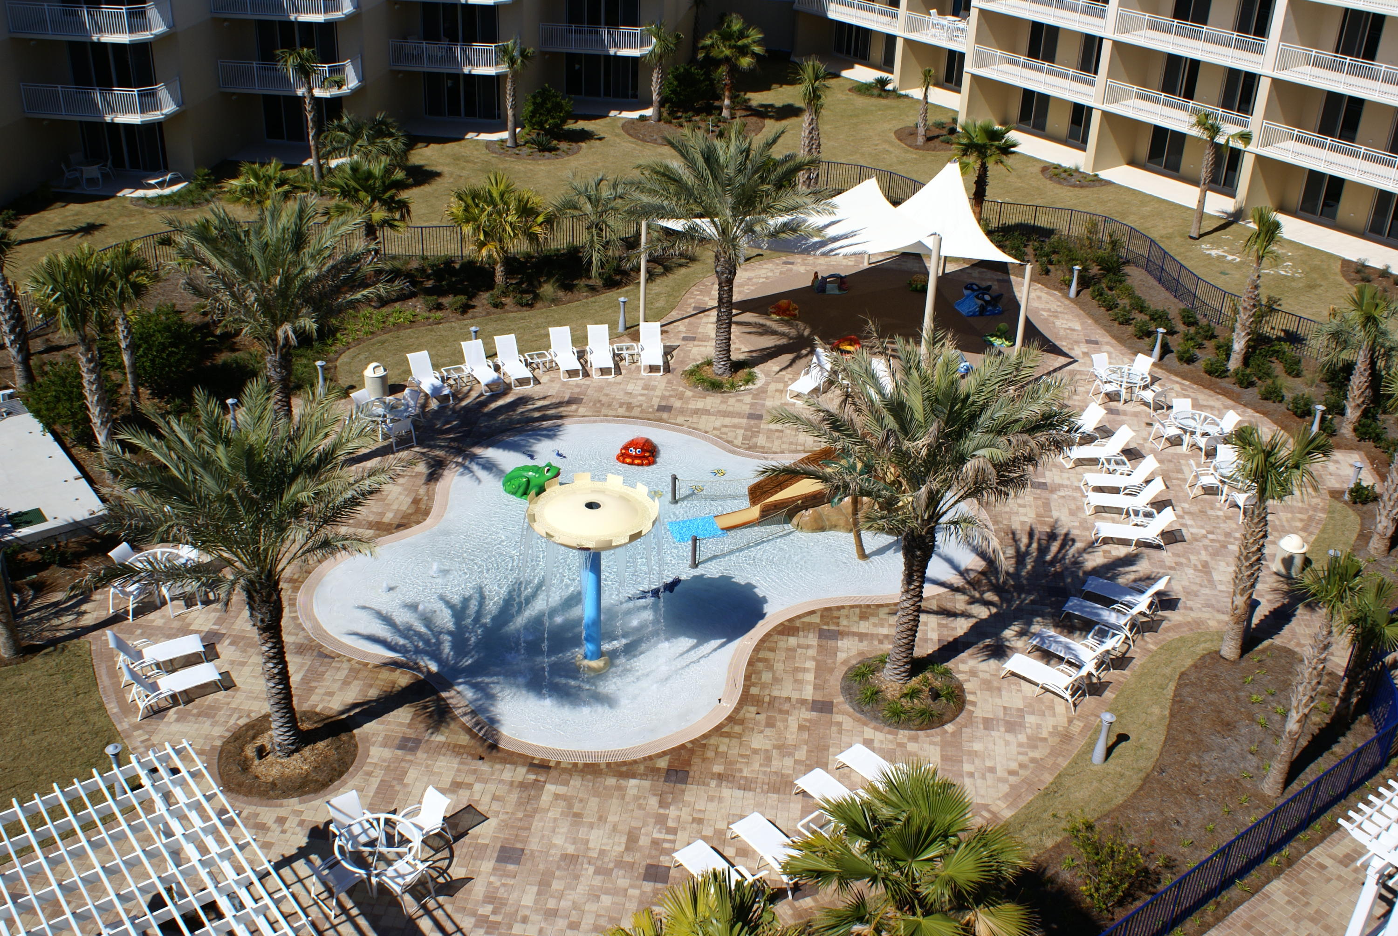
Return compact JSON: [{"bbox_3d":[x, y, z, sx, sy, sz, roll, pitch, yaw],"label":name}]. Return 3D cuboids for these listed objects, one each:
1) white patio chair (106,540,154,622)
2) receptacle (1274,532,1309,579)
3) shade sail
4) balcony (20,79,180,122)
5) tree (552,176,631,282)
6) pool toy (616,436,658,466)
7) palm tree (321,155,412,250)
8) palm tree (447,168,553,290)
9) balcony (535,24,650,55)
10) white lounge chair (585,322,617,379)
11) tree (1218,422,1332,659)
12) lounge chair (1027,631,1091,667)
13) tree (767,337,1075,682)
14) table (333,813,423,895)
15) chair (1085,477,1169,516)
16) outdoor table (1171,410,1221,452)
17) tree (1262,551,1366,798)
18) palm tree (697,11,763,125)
[{"bbox_3d":[-11.587,2.293,28.534,0.860,1.000,0.740,4,27,4],"label":"white patio chair"},{"bbox_3d":[13.507,1.938,31.786,0.694,0.885,0.694,9,28,13],"label":"receptacle"},{"bbox_3d":[5.087,-8.233,43.425,10.600,1.500,9.800,11,29,16],"label":"shade sail"},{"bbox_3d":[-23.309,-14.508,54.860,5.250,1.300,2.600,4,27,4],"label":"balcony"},{"bbox_3d":[-3.556,-8.059,47.220,2.600,3.700,2.600,2,27,-1],"label":"tree"},{"bbox_3d":[-1.586,-0.488,36.067,1.080,0.620,0.950,8,27,10],"label":"pool toy"},{"bbox_3d":[-11.191,-8.774,47.664,3.000,3.500,3.000,2,27,0],"label":"palm tree"},{"bbox_3d":[-6.687,-7.759,46.328,3.421,3.673,3.321,2,27,0],"label":"palm tree"},{"bbox_3d":[-4.886,-21.462,69.609,5.635,1.308,2.516,4,27,4],"label":"balcony"},{"bbox_3d":[-2.865,-3.412,41.034,0.700,0.940,1.740,-3,30,-8],"label":"white lounge chair"},{"bbox_3d":[11.064,1.686,27.710,2.214,4.830,2.214,2,27,0],"label":"tree"},{"bbox_3d":[7.531,3.548,28.078,1.711,0.926,0.674,21,32,33],"label":"lounge chair"},{"bbox_3d":[3.927,1.113,25.959,5.500,6.500,5.500,2,27,-1],"label":"tree"},{"bbox_3d":[-5.345,6.528,23.409,1.360,0.720,1.360,1,29,0],"label":"table"},{"bbox_3d":[10.433,0.694,34.309,1.760,0.910,0.700,4,29,5],"label":"chair"},{"bbox_3d":[13.384,-0.928,37.768,1.360,0.720,1.360,2,27,-1],"label":"outdoor table"},{"bbox_3d":[10.284,3.632,23.946,1.300,4.850,1.300,2,27,0],"label":"tree"},{"bbox_3d":[1.687,-19.719,68.979,3.300,5.100,3.300,2,27,-1],"label":"palm tree"}]

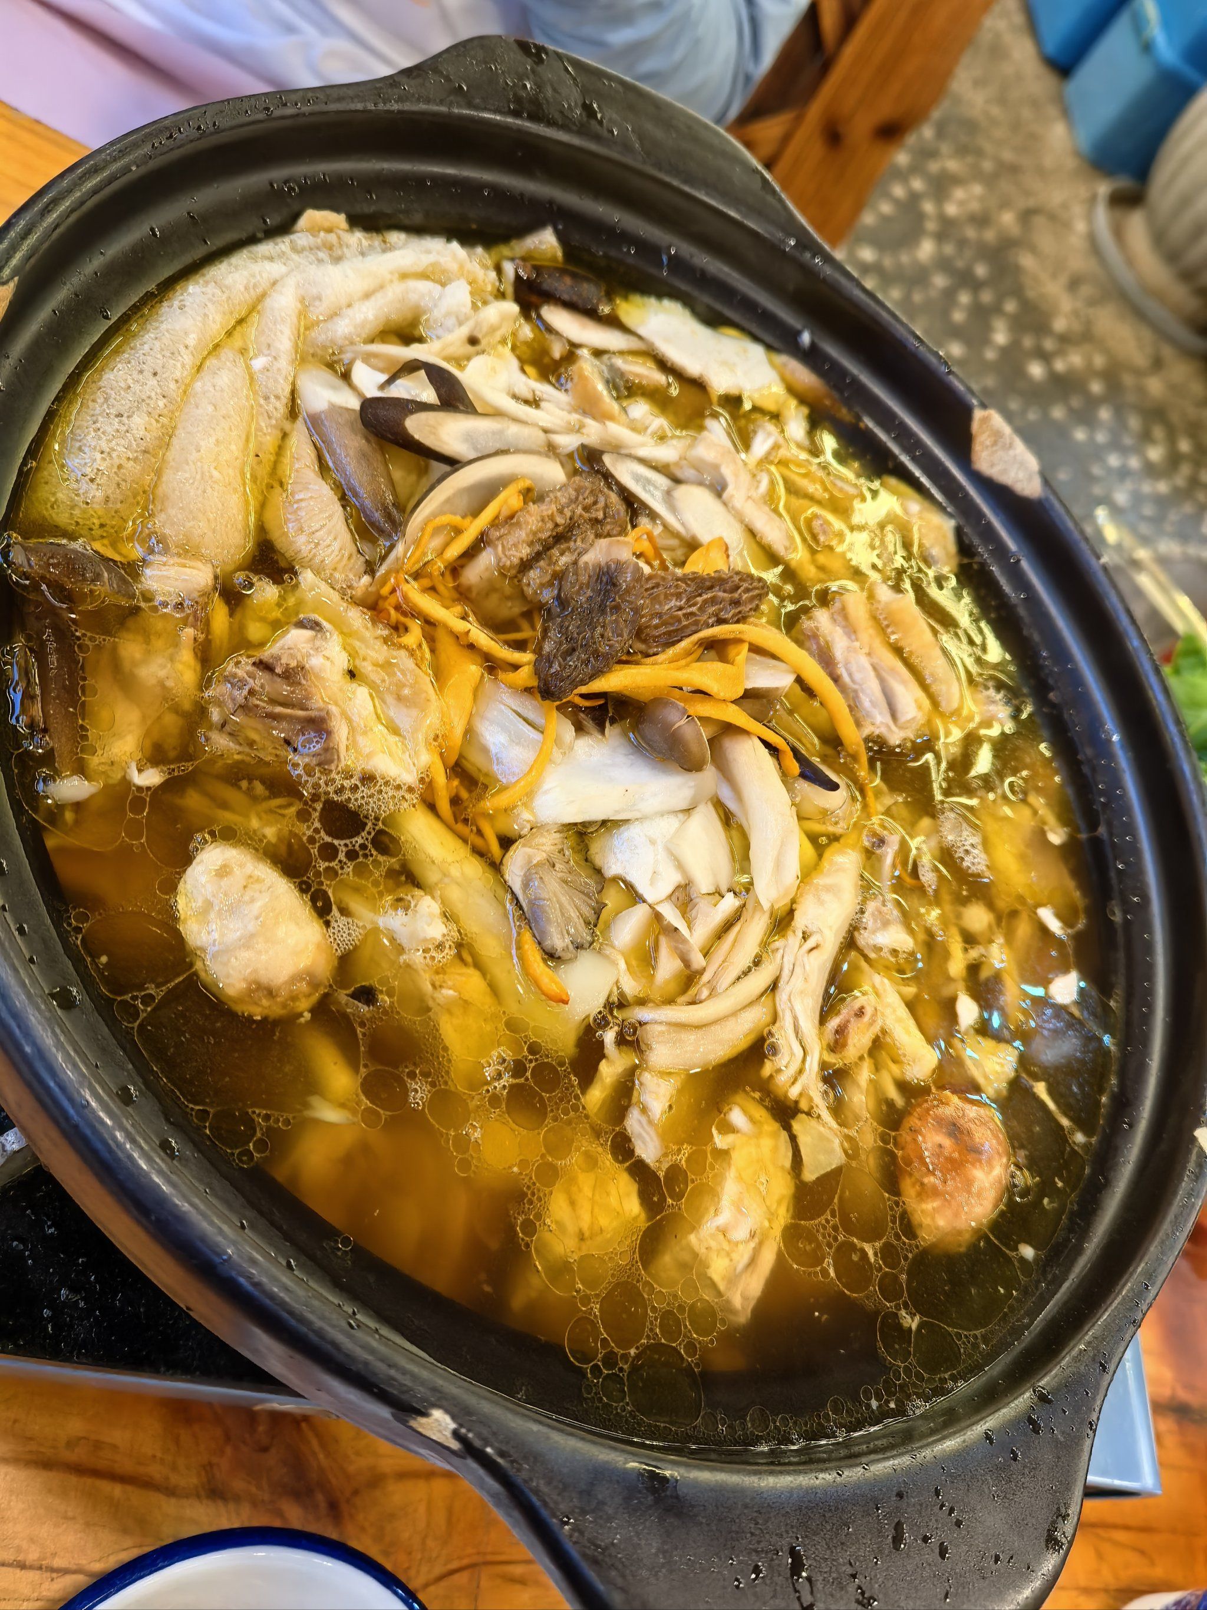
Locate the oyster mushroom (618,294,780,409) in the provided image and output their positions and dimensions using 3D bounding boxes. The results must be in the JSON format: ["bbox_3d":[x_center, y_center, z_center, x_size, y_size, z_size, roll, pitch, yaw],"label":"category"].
[{"bbox_3d":[0.029,-0.132,0.365,0.056,0.010,0.028,17,57,-29],"label":"oyster mushroom"}]

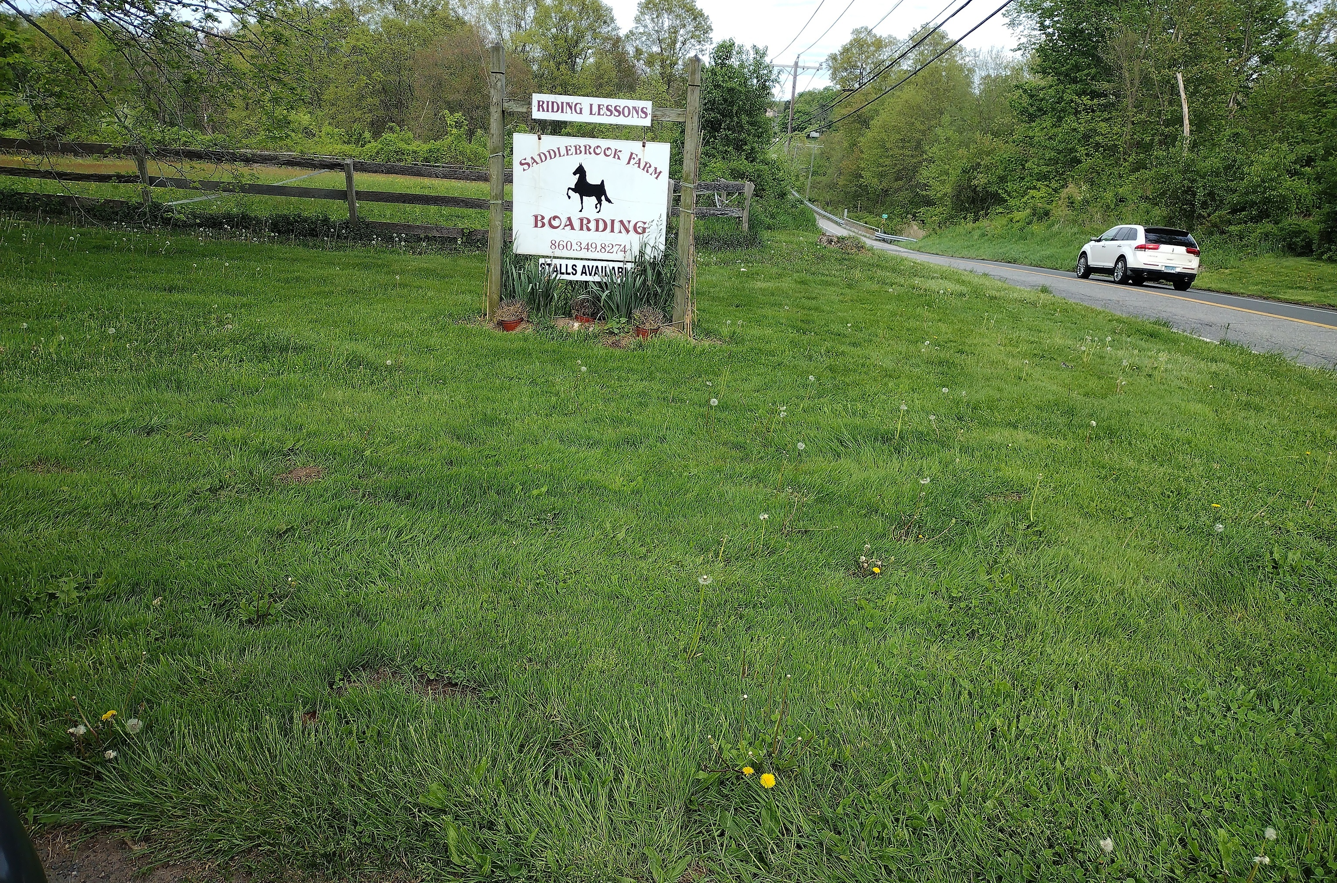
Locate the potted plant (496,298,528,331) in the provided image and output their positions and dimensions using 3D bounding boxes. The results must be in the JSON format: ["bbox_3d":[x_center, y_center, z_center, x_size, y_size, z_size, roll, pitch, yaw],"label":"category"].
[{"bbox_3d":[-1.217,-0.986,8.100,0.252,0.250,0.252,4,16,5],"label":"potted plant"}]

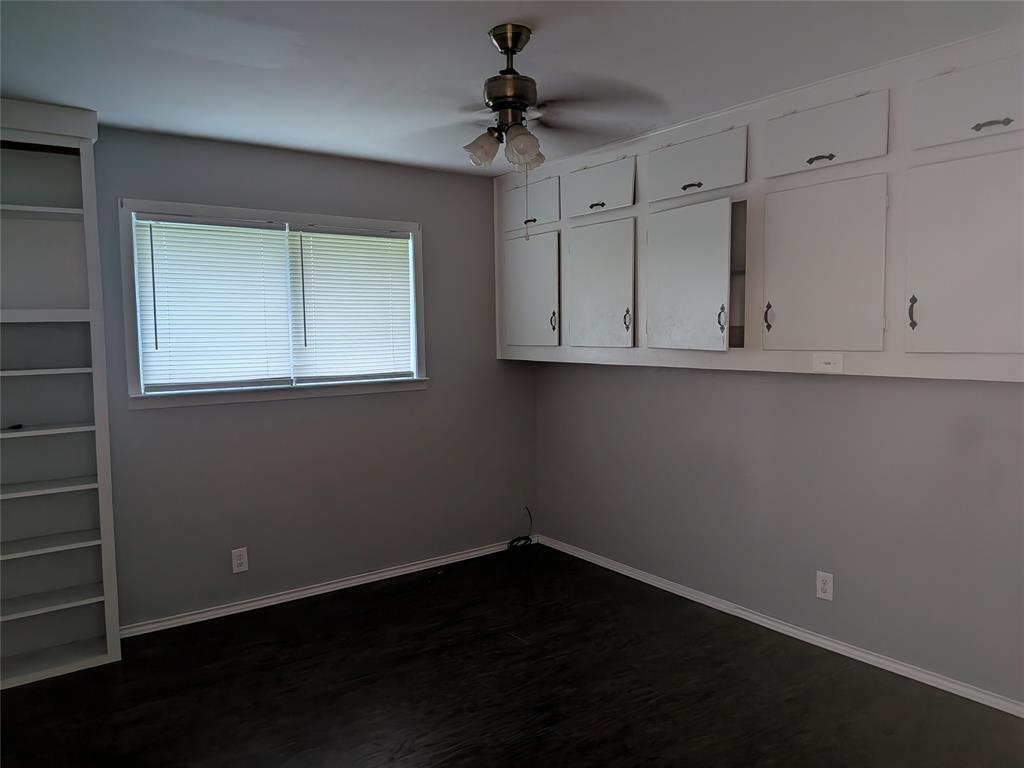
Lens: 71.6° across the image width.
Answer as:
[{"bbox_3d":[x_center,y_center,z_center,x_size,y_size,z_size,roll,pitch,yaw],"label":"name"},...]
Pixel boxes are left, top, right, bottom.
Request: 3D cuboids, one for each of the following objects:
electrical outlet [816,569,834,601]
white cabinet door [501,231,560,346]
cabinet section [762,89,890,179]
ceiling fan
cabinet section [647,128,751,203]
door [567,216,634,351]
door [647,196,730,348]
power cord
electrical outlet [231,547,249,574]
[{"bbox_3d":[1.379,0.892,3.132,0.012,0.118,0.072,-4,6,-38],"label":"electrical outlet"},{"bbox_3d":[0.105,-0.543,4.126,0.025,0.637,0.489,-4,6,-36],"label":"white cabinet door"},{"bbox_3d":[1.282,-0.938,2.759,0.300,0.227,0.488,-4,5,-37],"label":"cabinet section"},{"bbox_3d":[-0.002,-0.890,2.232,1.000,0.415,1.000,-4,6,-38],"label":"ceiling fan"},{"bbox_3d":[0.923,-0.972,3.232,0.300,0.233,0.533,-4,5,-37],"label":"cabinet section"},{"bbox_3d":[0.460,-0.511,3.675,0.025,0.637,0.489,-4,6,-36],"label":"door"},{"bbox_3d":[0.789,-0.477,3.195,0.025,0.637,0.532,-3,5,-28],"label":"door"},{"bbox_3d":[0.062,0.939,4.540,0.160,0.260,0.120,-4,6,-34],"label":"power cord"},{"bbox_3d":[-1.380,0.899,3.613,0.072,0.118,0.012,-4,6,-34],"label":"electrical outlet"}]

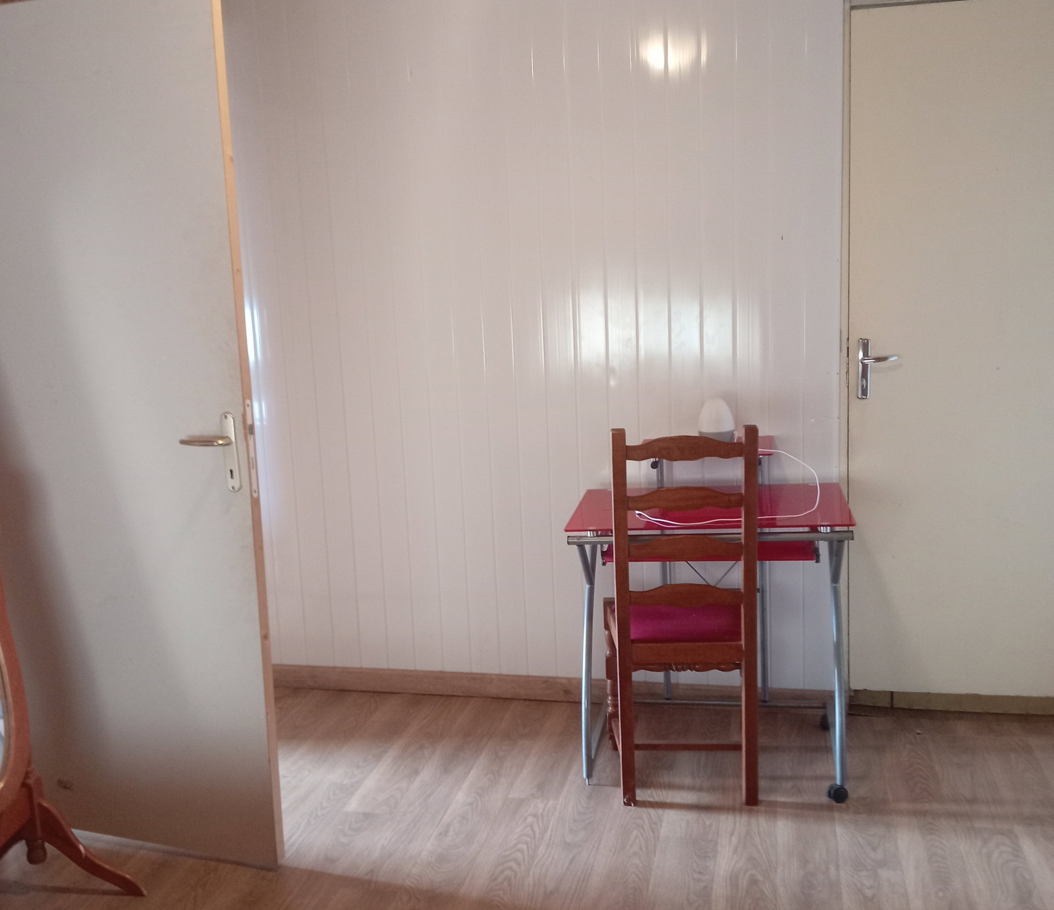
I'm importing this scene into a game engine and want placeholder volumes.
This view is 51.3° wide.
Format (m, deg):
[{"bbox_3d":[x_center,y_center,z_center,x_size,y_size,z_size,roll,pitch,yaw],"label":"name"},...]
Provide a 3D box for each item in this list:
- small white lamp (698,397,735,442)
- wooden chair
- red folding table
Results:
[{"bbox_3d":[0.557,-0.101,3.228,0.106,0.141,0.106,0,9,12],"label":"small white lamp"},{"bbox_3d":[0.429,0.400,2.986,0.420,1.015,0.462,-1,9,5],"label":"wooden chair"},{"bbox_3d":[0.537,0.509,3.180,0.759,0.739,0.588,-1,9,10],"label":"red folding table"}]

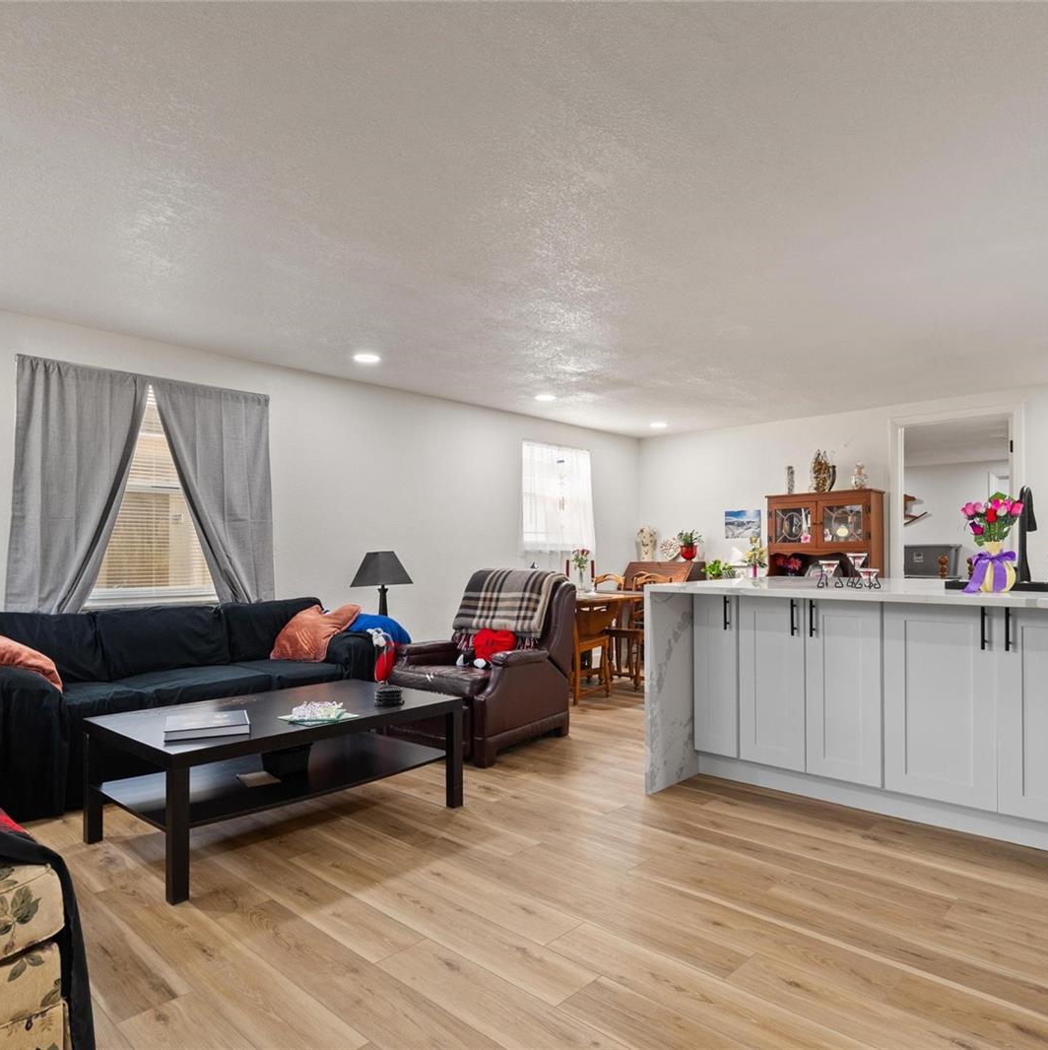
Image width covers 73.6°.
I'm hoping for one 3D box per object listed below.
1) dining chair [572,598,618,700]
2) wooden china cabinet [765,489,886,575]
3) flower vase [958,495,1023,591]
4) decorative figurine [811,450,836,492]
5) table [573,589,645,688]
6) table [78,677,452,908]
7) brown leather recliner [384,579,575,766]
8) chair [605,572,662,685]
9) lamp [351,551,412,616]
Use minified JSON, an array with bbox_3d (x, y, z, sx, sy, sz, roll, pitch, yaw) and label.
[{"bbox_3d":[0.360,0.811,5.074,0.430,0.875,0.510,-2,-3,43],"label":"dining chair"},{"bbox_3d":[2.461,0.509,5.689,0.820,1.520,0.380,-2,-3,43],"label":"wooden china cabinet"},{"bbox_3d":[1.675,0.066,2.498,0.185,0.355,0.185,-2,-3,43],"label":"flower vase"},{"bbox_3d":[2.444,-0.418,5.718,0.160,0.335,0.130,-2,-3,43],"label":"decorative figurine"},{"bbox_3d":[0.570,0.895,5.422,0.800,0.730,1.050,-2,-3,43],"label":"table"},{"bbox_3d":[-0.949,0.943,2.789,0.760,0.450,1.170,-2,-3,42],"label":"table"},{"bbox_3d":[-0.245,0.745,3.993,0.750,0.930,0.900,-2,-3,38],"label":"brown leather recliner"},{"bbox_3d":[0.898,0.831,5.666,0.410,0.875,0.450,-2,-3,43],"label":"chair"},{"bbox_3d":[-0.913,0.436,4.463,0.280,0.540,0.280,-2,-3,43],"label":"lamp"}]

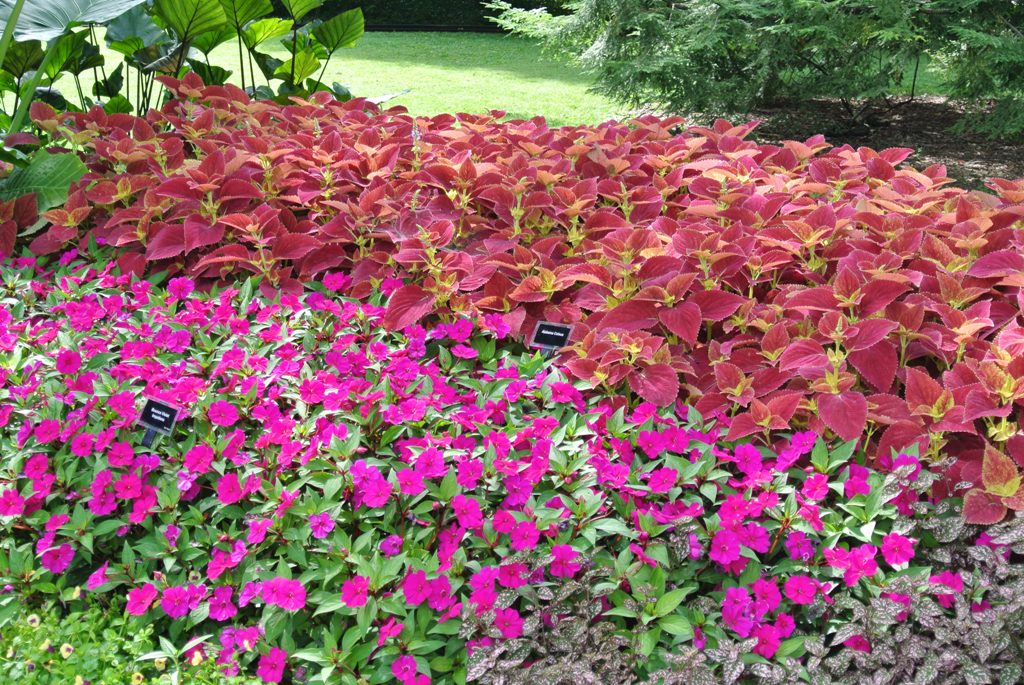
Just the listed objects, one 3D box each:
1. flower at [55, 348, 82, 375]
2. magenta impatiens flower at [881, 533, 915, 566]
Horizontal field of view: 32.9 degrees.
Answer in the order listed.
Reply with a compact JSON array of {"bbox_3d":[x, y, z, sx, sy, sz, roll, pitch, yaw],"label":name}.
[{"bbox_3d":[-1.047,0.045,4.100,0.065,0.060,0.025,-4,-8,-15],"label":"flower"},{"bbox_3d":[0.661,0.355,2.980,0.057,0.057,0.020,7,-13,21],"label":"magenta impatiens flower"}]

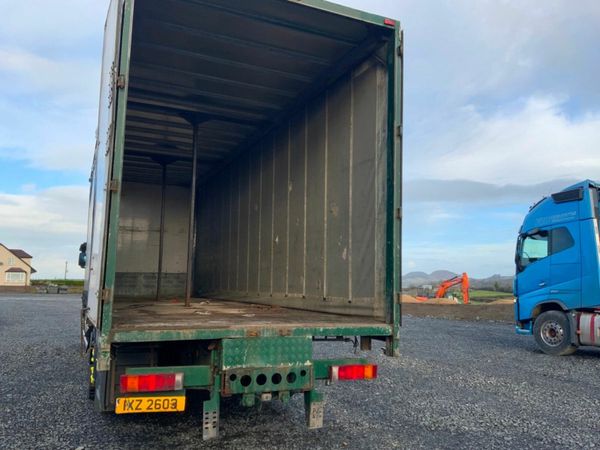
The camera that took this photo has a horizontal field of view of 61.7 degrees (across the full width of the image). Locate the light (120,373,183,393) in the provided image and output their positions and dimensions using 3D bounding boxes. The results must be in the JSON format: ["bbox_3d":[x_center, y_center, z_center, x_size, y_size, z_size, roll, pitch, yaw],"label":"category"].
[{"bbox_3d":[-1.114,1.192,3.806,0.465,0.130,0.085,4,-8,-24],"label":"light"}]

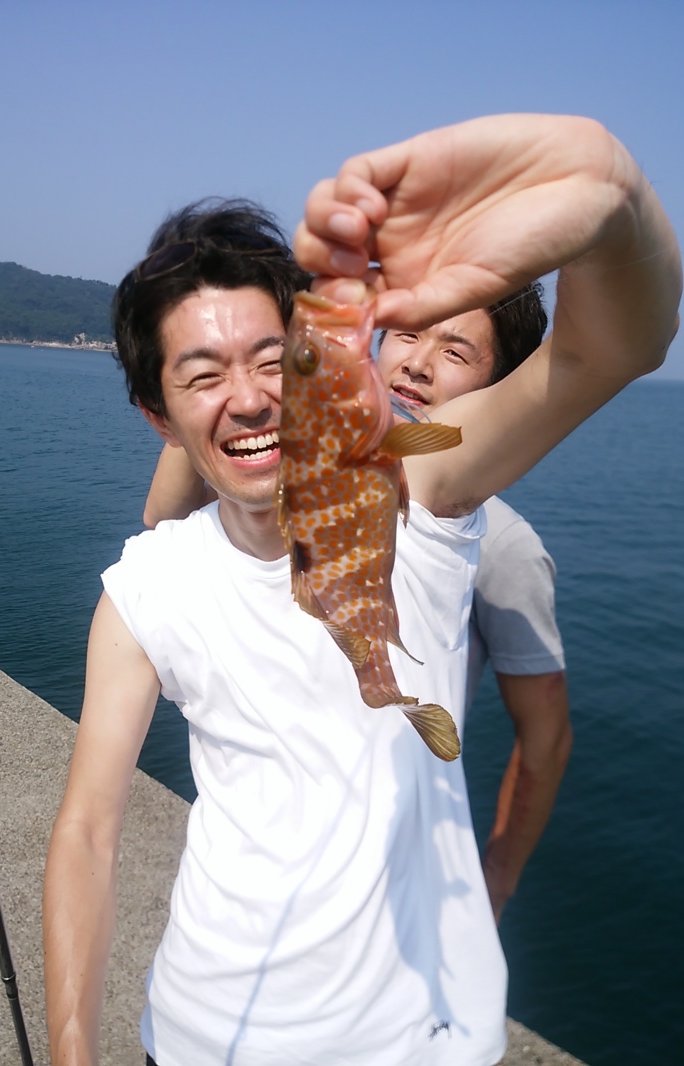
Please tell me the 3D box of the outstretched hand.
[{"bbox_3d":[0.058,-0.144,0.375,0.150,0.090,0.080,-13,7,-9],"label":"outstretched hand"}]

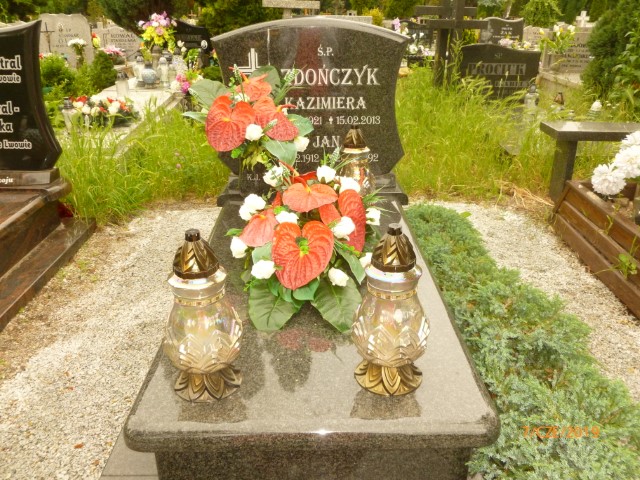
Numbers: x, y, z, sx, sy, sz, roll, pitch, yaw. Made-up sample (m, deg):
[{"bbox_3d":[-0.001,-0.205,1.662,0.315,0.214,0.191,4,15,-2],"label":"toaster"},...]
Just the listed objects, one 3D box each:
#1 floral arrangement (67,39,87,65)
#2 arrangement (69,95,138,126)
[{"bbox_3d":[-2.587,-1.992,5.500,0.210,0.290,0.200,-1,23,0],"label":"floral arrangement"},{"bbox_3d":[-1.652,-0.988,3.950,0.520,0.190,0.320,-1,23,0],"label":"arrangement"}]

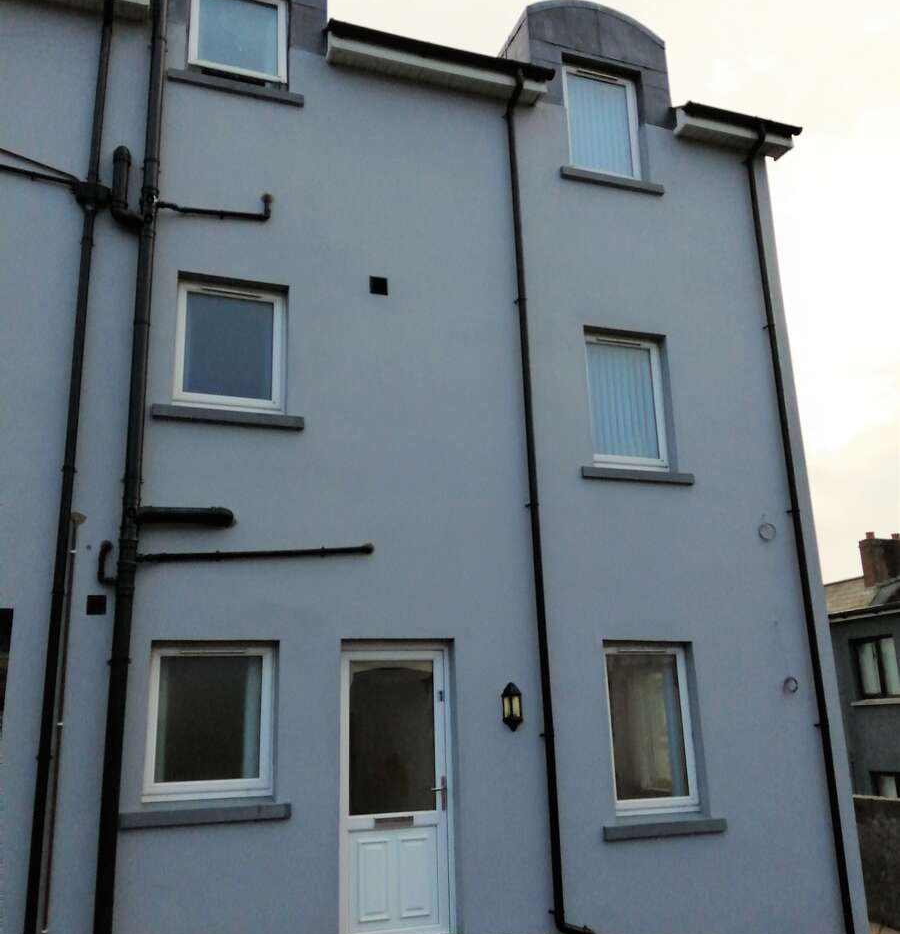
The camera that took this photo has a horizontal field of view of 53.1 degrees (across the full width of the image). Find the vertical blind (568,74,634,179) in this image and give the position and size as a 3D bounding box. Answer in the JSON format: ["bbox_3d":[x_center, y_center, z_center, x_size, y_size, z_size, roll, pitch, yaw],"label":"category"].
[{"bbox_3d":[1.502,-3.473,9.253,0.796,1.147,0.068,4,-15,-20],"label":"vertical blind"}]

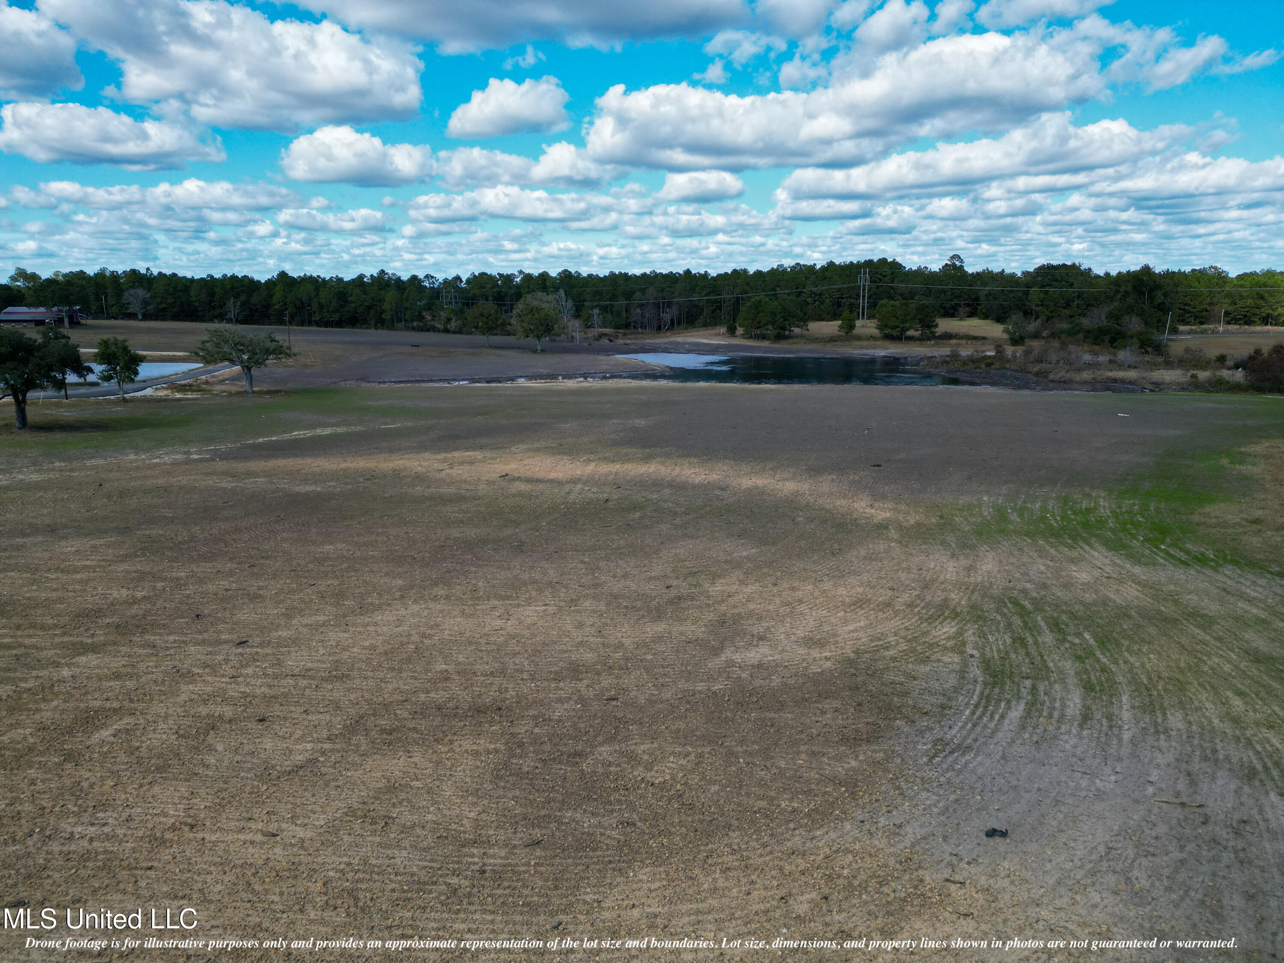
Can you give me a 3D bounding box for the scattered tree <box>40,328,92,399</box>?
[{"bbox_3d":[-65.720,-13.390,101.850,5.300,8.090,5.040,-8,14,-32],"label":"scattered tree"}]

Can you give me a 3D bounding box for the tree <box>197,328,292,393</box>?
[{"bbox_3d":[-48.000,-14.570,107.720,10.750,7.980,9.670,-5,13,-23],"label":"tree"}]

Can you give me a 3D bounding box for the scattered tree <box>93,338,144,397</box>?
[{"bbox_3d":[-58.740,-12.620,100.180,4.870,7.280,4.620,-7,14,-30],"label":"scattered tree"}]

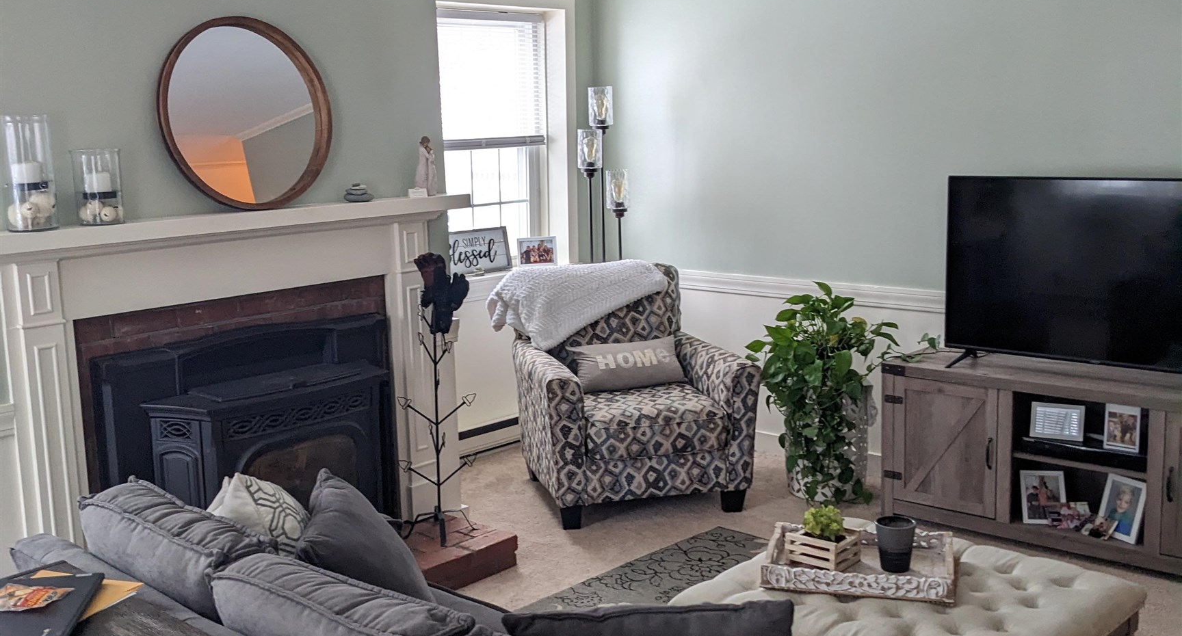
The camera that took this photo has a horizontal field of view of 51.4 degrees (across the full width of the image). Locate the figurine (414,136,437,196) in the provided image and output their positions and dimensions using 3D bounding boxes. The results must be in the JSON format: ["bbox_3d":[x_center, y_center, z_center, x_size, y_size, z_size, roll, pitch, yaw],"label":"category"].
[{"bbox_3d":[-0.594,-0.543,4.424,0.075,0.217,0.060,-7,11,-30],"label":"figurine"}]

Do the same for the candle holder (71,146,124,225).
[{"bbox_3d":[-1.413,-0.375,3.526,0.122,0.220,0.122,7,13,41],"label":"candle holder"}]

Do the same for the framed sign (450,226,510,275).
[{"bbox_3d":[-0.565,-0.309,5.763,0.450,0.205,0.025,-9,2,-39],"label":"framed sign"}]

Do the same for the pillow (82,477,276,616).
[{"bbox_3d":[-0.707,0.558,2.256,0.510,0.460,0.180,7,25,43],"label":"pillow"}]

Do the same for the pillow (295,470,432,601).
[{"bbox_3d":[-0.409,0.556,2.409,0.180,0.450,0.460,-35,12,-1],"label":"pillow"}]

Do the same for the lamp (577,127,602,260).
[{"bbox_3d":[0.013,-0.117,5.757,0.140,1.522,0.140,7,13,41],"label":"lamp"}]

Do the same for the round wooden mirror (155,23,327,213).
[{"bbox_3d":[-1.080,-0.644,3.891,0.050,0.605,0.605,2,9,42],"label":"round wooden mirror"}]

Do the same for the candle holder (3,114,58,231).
[{"bbox_3d":[-1.536,-0.398,3.385,0.120,0.317,0.120,7,13,41],"label":"candle holder"}]

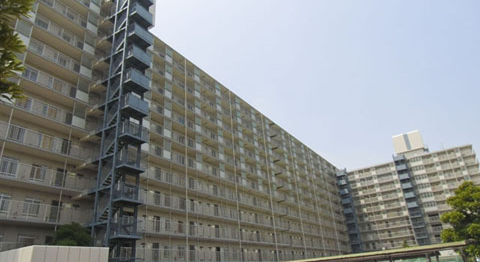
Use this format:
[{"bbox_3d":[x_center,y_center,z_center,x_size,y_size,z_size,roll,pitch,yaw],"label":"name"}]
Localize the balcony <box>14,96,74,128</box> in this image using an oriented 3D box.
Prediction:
[{"bbox_3d":[-16.122,-1.369,27.065,1.388,1.308,4.592,-19,-28,28],"label":"balcony"}]

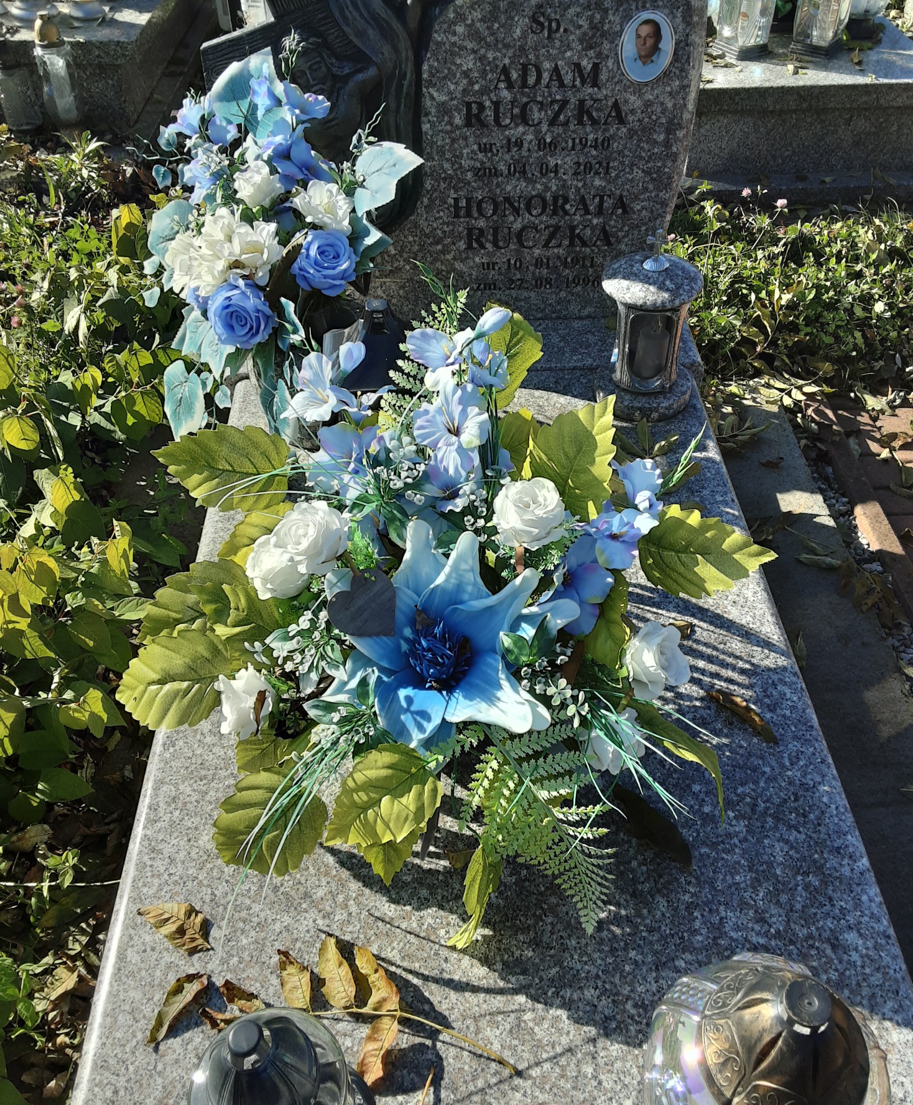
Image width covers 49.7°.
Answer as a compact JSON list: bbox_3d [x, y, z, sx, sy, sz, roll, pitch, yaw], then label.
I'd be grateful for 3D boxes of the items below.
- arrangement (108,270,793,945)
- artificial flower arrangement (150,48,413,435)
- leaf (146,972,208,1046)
[{"bbox_3d":[0.012,0.032,1.127,0.740,0.370,0.720,-1,43,-1],"label":"arrangement"},{"bbox_3d":[-0.271,-0.488,1.561,0.420,0.540,0.370,-4,43,-4],"label":"artificial flower arrangement"},{"bbox_3d":[-0.265,0.434,0.940,0.036,0.025,0.075,22,47,23],"label":"leaf"}]

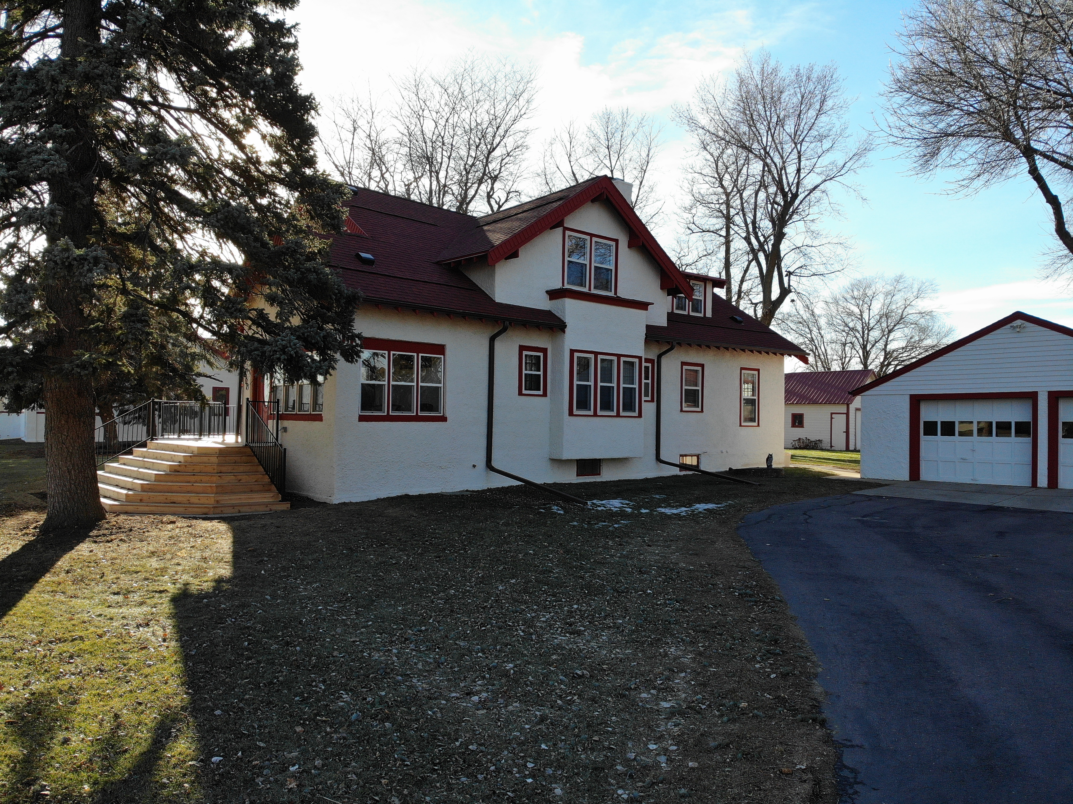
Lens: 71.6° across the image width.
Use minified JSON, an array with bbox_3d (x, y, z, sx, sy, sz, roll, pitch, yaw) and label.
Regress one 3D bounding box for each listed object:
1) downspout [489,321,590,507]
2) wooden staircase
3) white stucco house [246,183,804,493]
[{"bbox_3d":[-0.021,0.110,15.163,0.110,3.675,3.185,2,-2,-40],"label":"downspout"},{"bbox_3d":[-7.243,1.435,15.074,2.940,1.155,5.390,2,-2,-40],"label":"wooden staircase"},{"bbox_3d":[-1.080,-1.917,22.752,16.485,8.295,11.130,2,-2,-40],"label":"white stucco house"}]

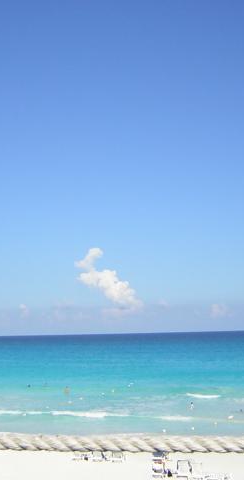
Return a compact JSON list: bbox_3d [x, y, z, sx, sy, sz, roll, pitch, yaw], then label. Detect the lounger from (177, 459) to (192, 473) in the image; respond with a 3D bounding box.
[{"bbox_3d":[3.524,12.754,37.837,0.680,0.760,1.750,-2,-8,7],"label":"lounger"}]

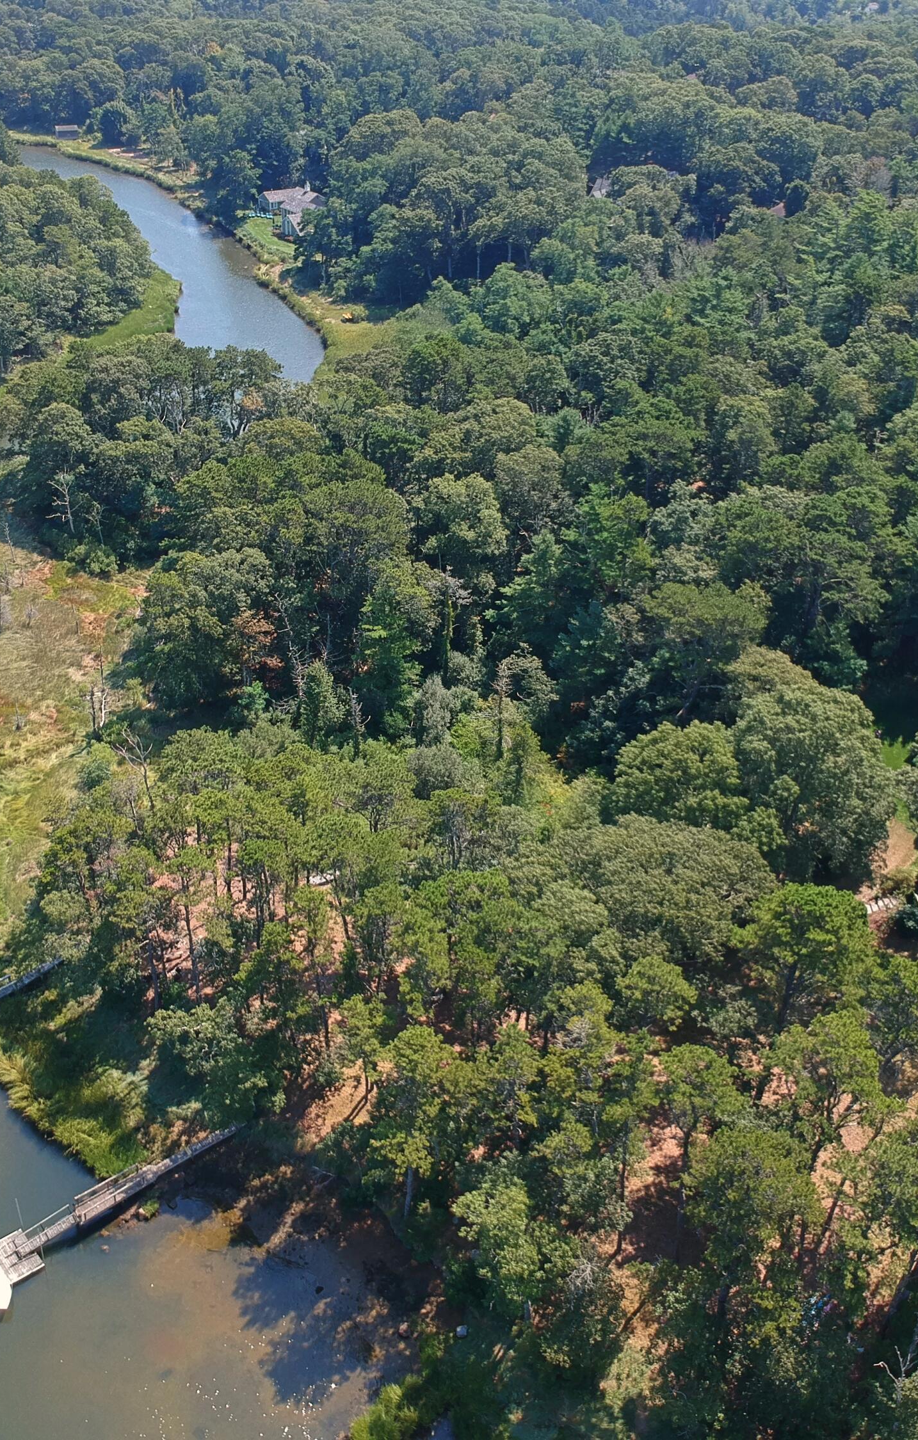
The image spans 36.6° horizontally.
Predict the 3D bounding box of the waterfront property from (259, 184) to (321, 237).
[{"bbox_3d":[-40.540,-127.810,346.990,15.000,9.000,22.500,-16,34,-26],"label":"waterfront property"}]

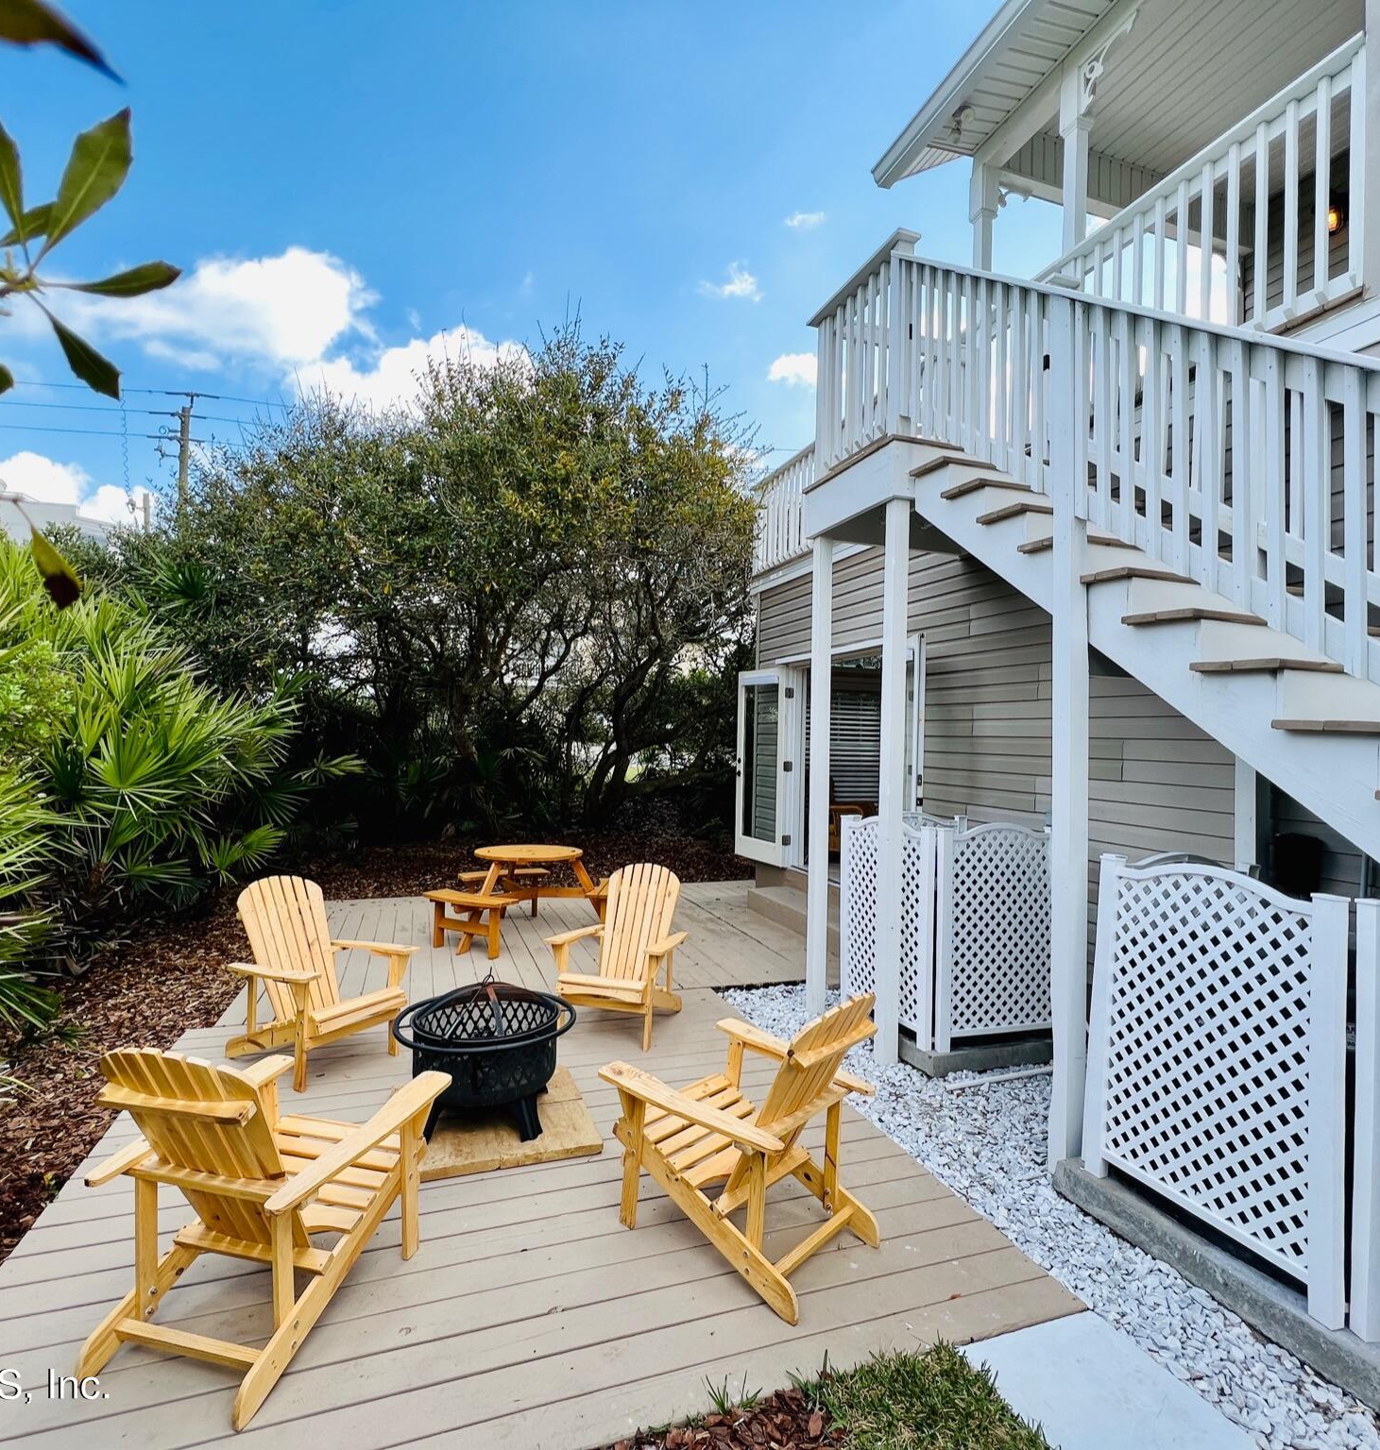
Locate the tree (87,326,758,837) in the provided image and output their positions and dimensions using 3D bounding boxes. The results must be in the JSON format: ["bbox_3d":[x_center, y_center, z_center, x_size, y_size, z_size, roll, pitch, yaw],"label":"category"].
[{"bbox_3d":[-3.700,-2.100,10.500,9.000,7.000,6.500,1,-2,0],"label":"tree"}]

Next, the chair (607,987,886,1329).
[{"bbox_3d":[0.206,1.282,2.487,0.790,0.872,0.735,-1,-3,43],"label":"chair"}]

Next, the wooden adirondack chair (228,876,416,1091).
[{"bbox_3d":[-1.942,1.284,3.793,0.790,0.872,0.735,0,-2,28],"label":"wooden adirondack chair"}]

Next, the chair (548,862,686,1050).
[{"bbox_3d":[-0.376,1.345,4.364,0.735,0.872,0.790,1,-2,18],"label":"chair"}]

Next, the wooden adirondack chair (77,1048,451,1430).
[{"bbox_3d":[-1.201,1.233,2.111,0.735,0.872,0.790,1,-2,11],"label":"wooden adirondack chair"}]

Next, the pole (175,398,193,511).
[{"bbox_3d":[-14.600,-3.750,21.000,0.320,11.300,0.320,1,-2,0],"label":"pole"}]

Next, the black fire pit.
[{"bbox_3d":[-0.863,1.378,3.115,0.765,0.600,0.765,1,-2,0],"label":"black fire pit"}]

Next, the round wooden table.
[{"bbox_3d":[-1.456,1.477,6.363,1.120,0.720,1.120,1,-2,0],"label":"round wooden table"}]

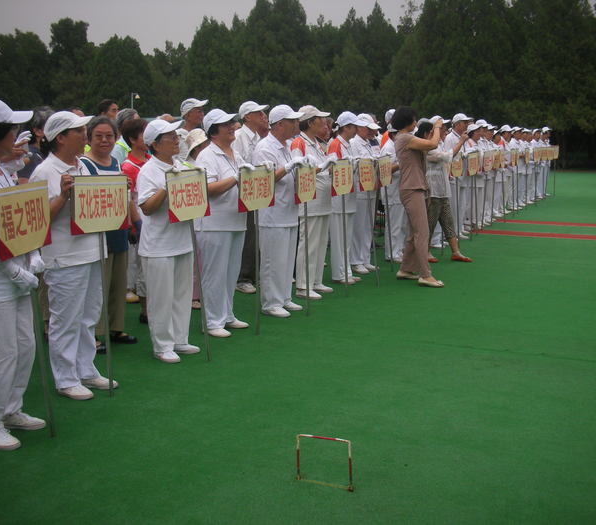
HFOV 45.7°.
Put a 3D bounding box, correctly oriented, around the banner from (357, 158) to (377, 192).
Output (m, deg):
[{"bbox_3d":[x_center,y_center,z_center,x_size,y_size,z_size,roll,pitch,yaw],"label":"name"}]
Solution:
[{"bbox_3d":[0.659,-0.829,6.780,0.025,0.320,0.400,5,11,26],"label":"banner"}]

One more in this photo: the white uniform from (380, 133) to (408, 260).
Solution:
[{"bbox_3d":[1.137,-0.745,8.191,0.380,1.390,0.500,4,11,30],"label":"white uniform"}]

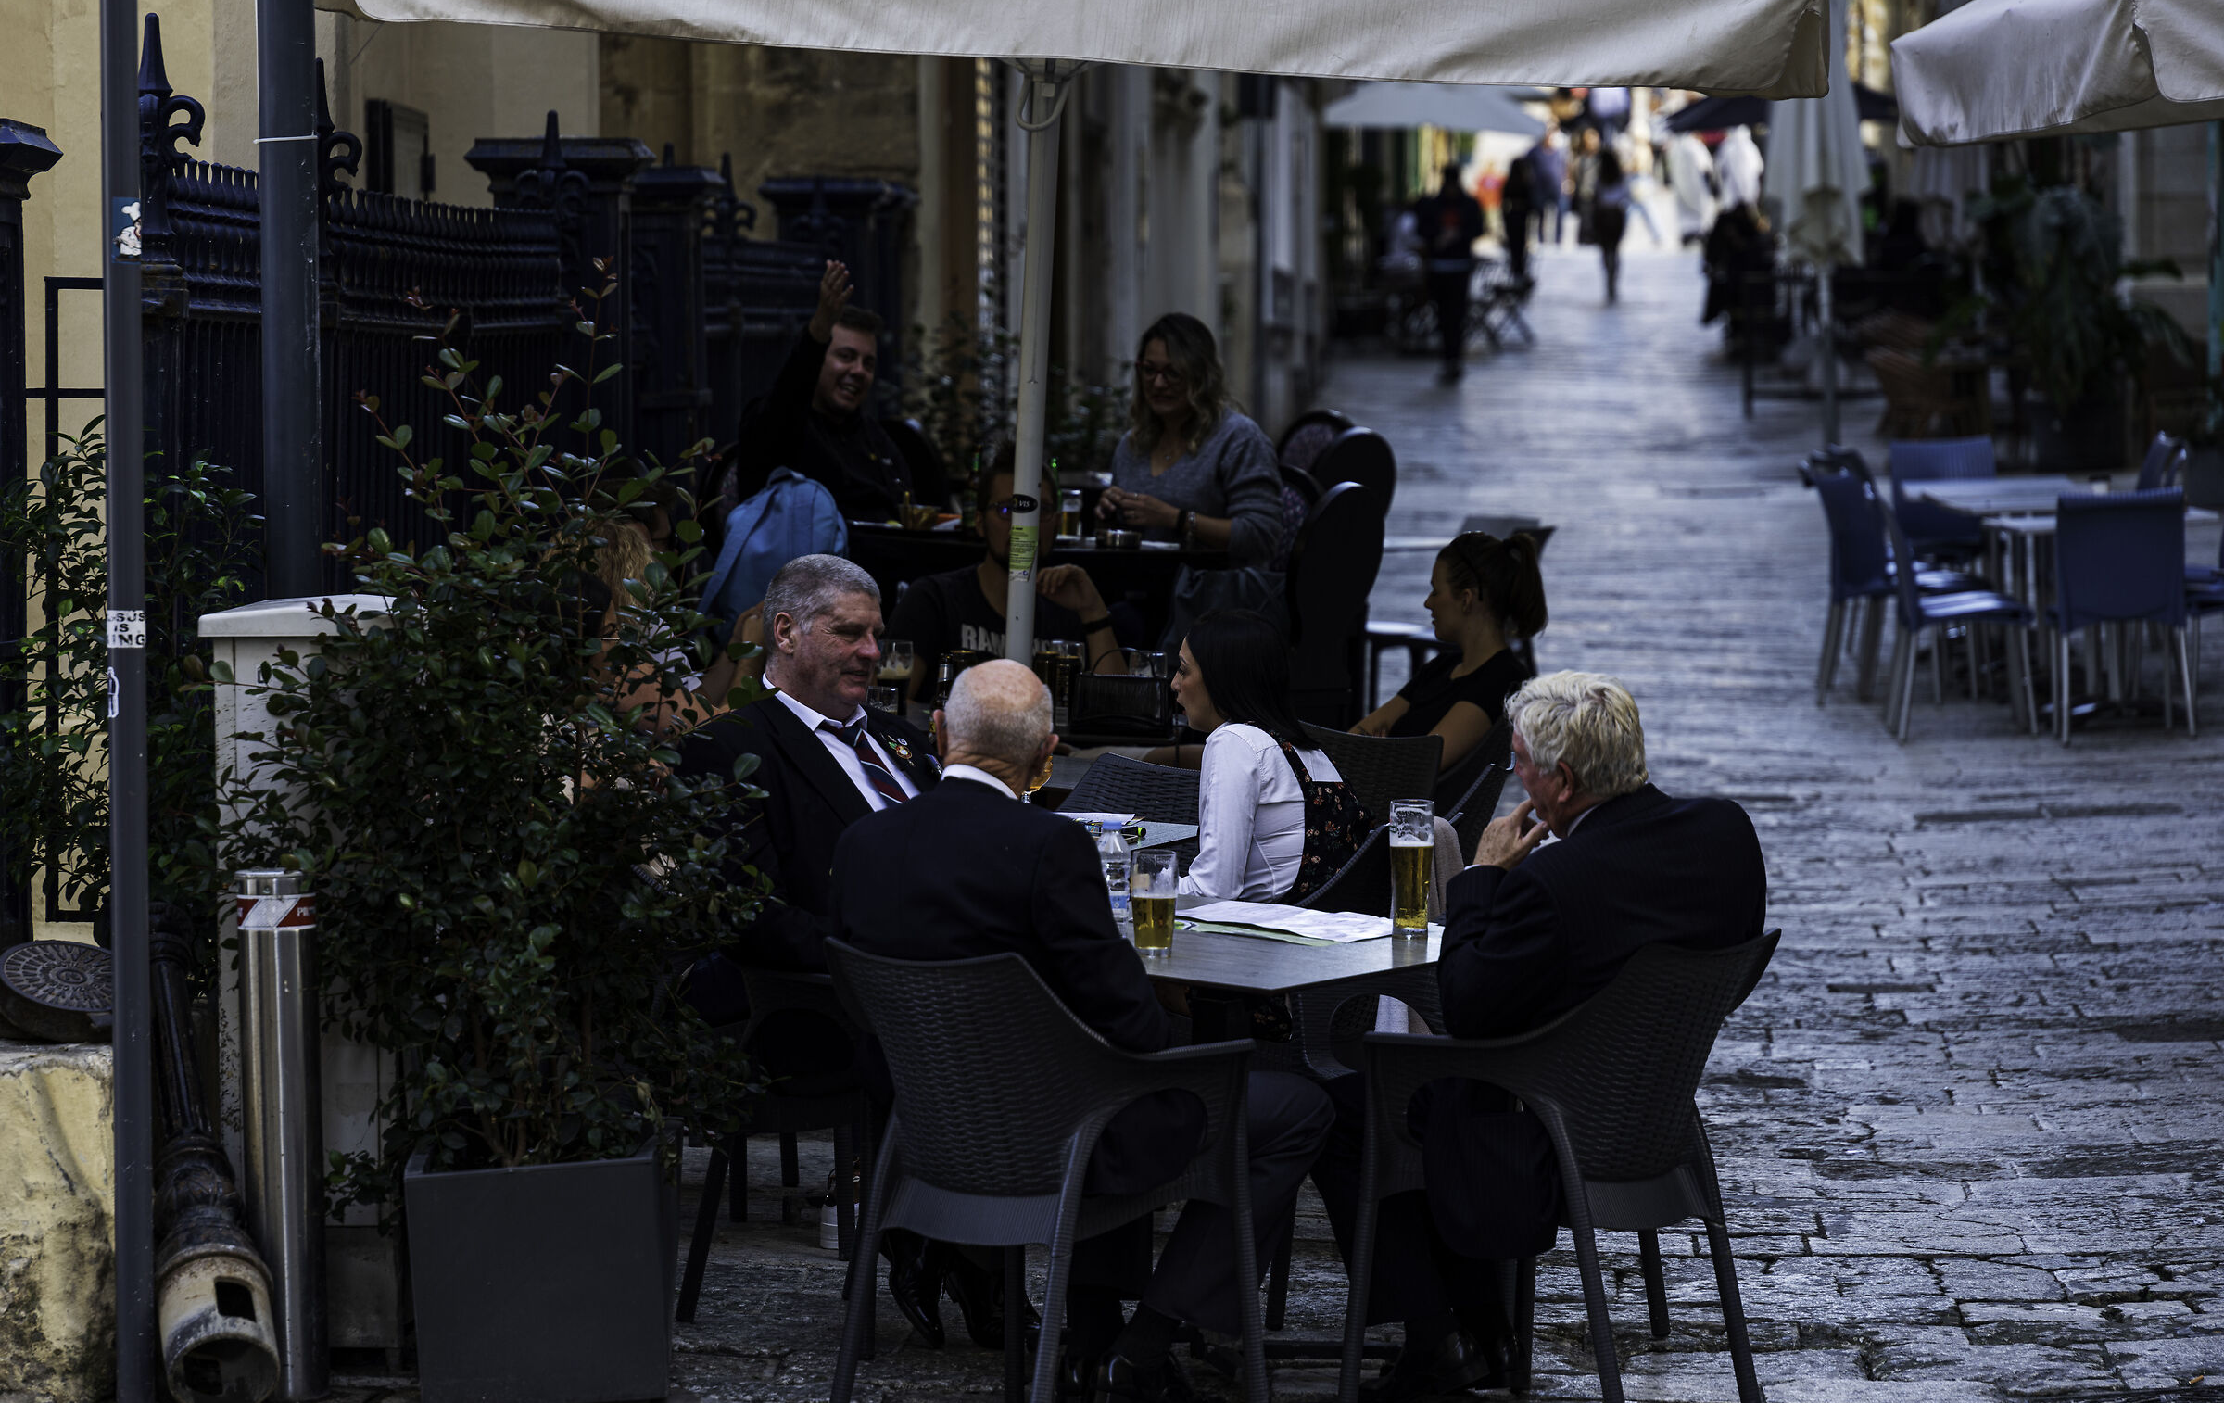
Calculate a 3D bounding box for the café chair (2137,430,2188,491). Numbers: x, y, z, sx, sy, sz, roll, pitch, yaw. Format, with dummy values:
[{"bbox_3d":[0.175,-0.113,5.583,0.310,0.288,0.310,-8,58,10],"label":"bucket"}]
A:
[{"bbox_3d":[3.871,-0.587,36.041,0.540,0.830,0.480,-2,6,-17],"label":"café chair"}]

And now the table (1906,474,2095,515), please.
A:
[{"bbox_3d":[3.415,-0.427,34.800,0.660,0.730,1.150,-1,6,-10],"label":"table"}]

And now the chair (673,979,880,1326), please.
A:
[{"bbox_3d":[-0.401,0.661,16.109,0.580,0.840,0.580,-5,7,-41],"label":"chair"}]

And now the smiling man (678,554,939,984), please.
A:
[{"bbox_3d":[-0.429,0.417,16.146,0.570,1.350,0.760,-5,7,-38],"label":"smiling man"}]

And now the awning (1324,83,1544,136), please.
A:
[{"bbox_3d":[2.782,-5.197,80.000,2.100,0.600,2.100,0,4,0],"label":"awning"}]

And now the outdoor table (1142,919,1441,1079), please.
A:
[{"bbox_3d":[0.183,0.770,15.386,0.800,0.740,0.800,5,7,42],"label":"outdoor table"}]

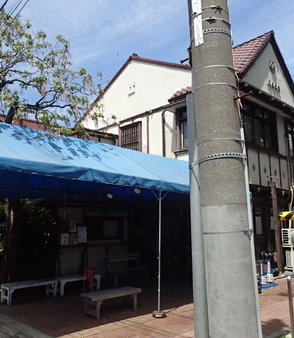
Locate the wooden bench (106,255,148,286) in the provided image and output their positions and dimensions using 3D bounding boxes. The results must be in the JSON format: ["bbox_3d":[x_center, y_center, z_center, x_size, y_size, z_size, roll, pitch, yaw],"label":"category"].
[{"bbox_3d":[-0.517,2.848,9.304,1.277,0.752,0.505,8,-13,-43],"label":"wooden bench"}]

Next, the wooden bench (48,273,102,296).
[{"bbox_3d":[-1.730,2.840,8.047,1.164,0.376,0.422,8,-13,-43],"label":"wooden bench"}]

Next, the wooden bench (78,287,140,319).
[{"bbox_3d":[-0.664,2.493,6.047,1.154,0.381,0.412,8,-13,-43],"label":"wooden bench"}]

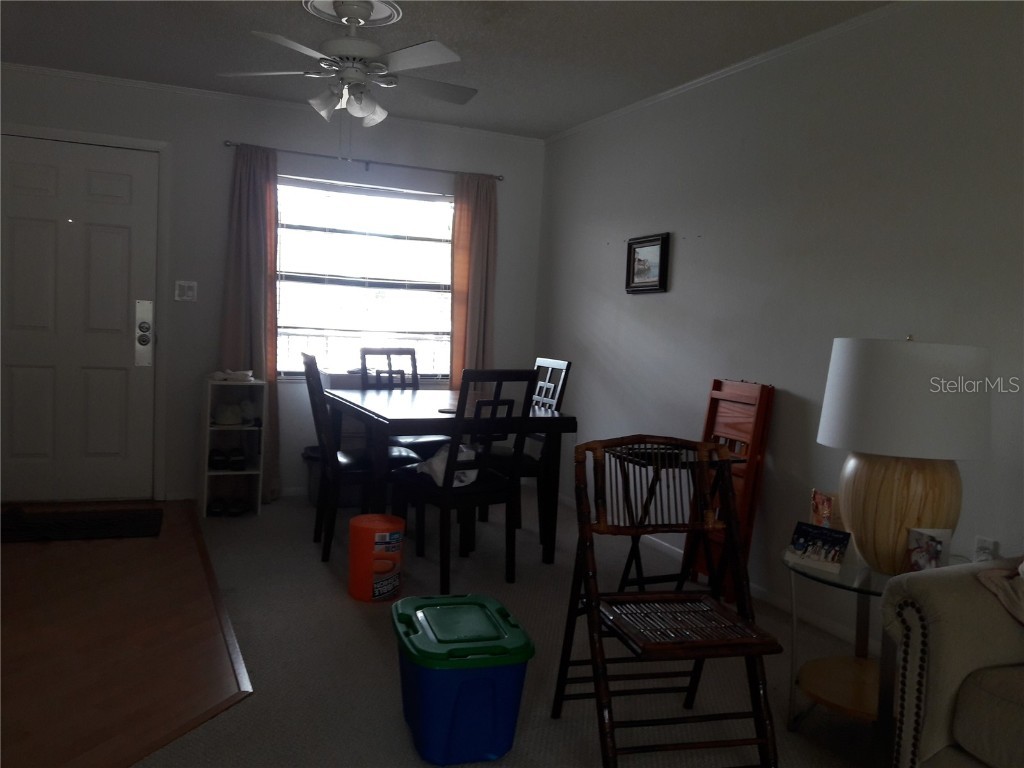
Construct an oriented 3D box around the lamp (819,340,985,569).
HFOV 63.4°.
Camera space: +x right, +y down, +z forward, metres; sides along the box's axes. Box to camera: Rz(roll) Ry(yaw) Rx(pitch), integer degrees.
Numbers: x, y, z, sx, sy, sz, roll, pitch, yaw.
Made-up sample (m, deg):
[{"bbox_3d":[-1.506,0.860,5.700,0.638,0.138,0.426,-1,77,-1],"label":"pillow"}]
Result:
[{"bbox_3d":[1.142,0.222,2.462,0.455,0.695,0.455,1,5,-24],"label":"lamp"}]

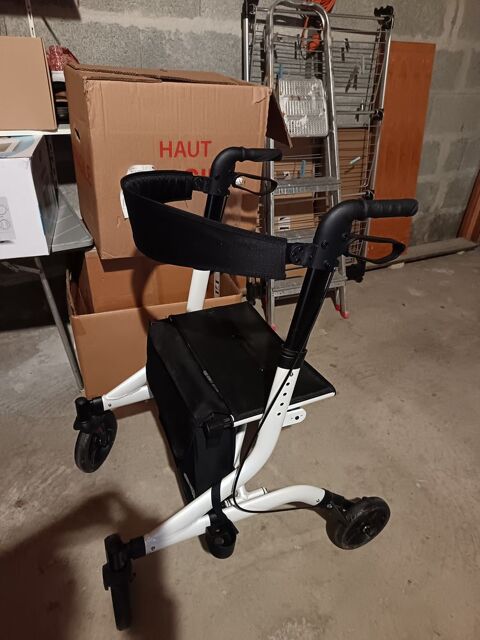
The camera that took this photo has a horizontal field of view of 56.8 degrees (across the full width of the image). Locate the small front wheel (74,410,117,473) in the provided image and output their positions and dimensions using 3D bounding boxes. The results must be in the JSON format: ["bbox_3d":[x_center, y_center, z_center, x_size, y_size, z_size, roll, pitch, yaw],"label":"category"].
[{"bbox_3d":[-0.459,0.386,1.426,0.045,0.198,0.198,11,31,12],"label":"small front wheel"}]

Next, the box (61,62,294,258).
[{"bbox_3d":[-0.272,-0.588,1.637,0.592,0.542,0.463,-9,32,-21],"label":"box"}]

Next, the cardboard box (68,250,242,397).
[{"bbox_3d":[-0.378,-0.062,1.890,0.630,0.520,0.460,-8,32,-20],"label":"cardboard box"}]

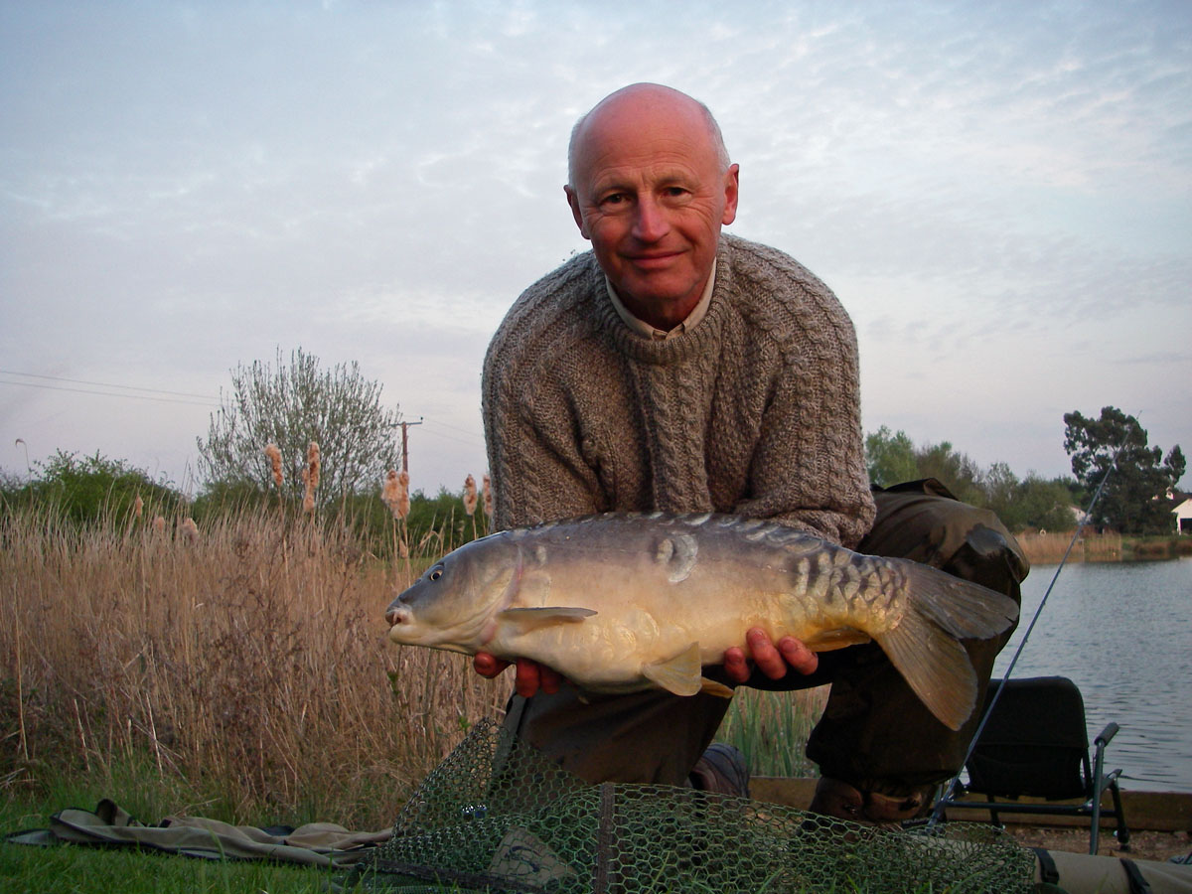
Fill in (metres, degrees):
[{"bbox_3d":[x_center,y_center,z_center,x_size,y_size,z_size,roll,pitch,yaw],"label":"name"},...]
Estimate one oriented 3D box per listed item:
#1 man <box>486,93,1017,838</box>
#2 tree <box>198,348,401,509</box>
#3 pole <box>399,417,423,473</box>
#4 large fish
[{"bbox_3d":[0.180,0.095,1.600,0.640,0.940,0.880,-1,-5,-3],"label":"man"},{"bbox_3d":[-6.800,0.470,30.000,4.700,5.400,4.700,-1,-5,0],"label":"tree"},{"bbox_3d":[-10.100,2.600,70.000,1.900,7.900,0.300,-3,-5,22],"label":"pole"},{"bbox_3d":[0.092,0.145,1.130,0.550,0.190,0.110,2,-5,0],"label":"large fish"}]

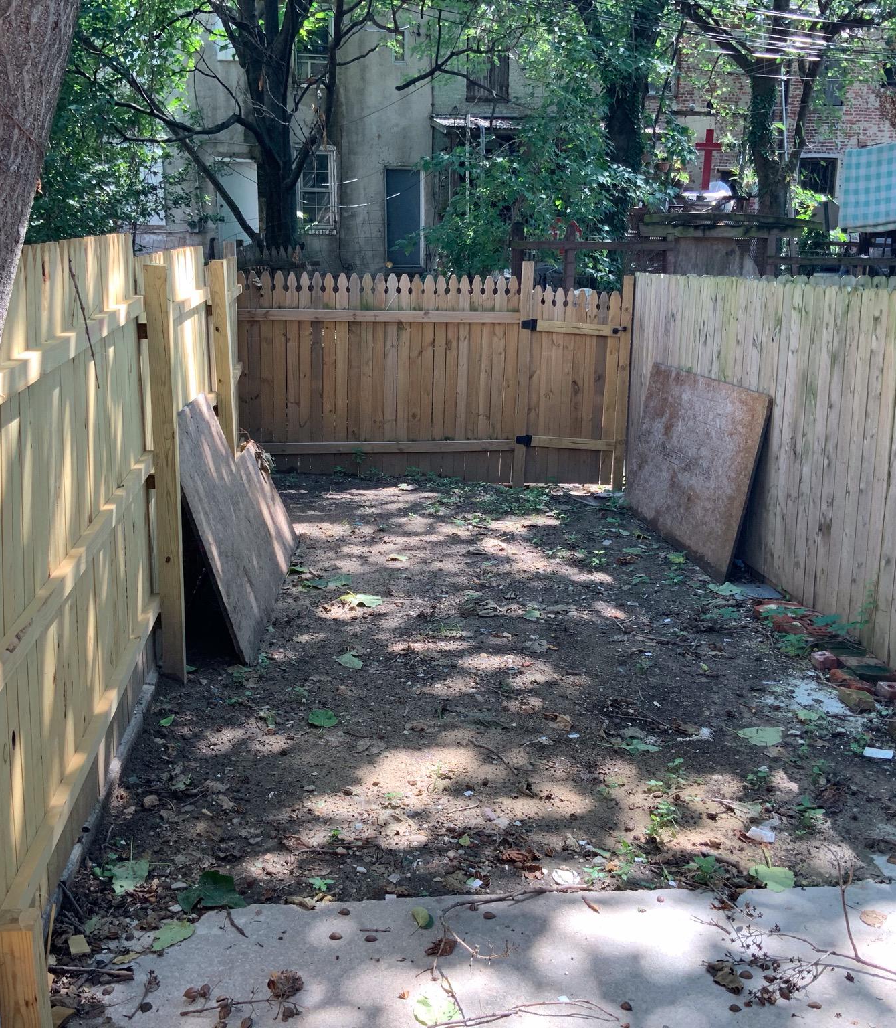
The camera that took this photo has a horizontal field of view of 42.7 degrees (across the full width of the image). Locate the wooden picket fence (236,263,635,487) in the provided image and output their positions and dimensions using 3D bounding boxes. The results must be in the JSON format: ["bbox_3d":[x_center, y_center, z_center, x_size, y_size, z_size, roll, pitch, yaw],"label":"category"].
[{"bbox_3d":[-0.083,-1.132,9.409,3.215,1.800,0.140,-1,12,-6],"label":"wooden picket fence"}]

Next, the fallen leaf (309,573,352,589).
[{"bbox_3d":[-0.656,0.375,6.395,0.235,0.050,0.190,1,12,0],"label":"fallen leaf"}]

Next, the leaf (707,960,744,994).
[{"bbox_3d":[0.696,1.160,2.878,0.060,0.028,0.110,-5,13,-23],"label":"leaf"}]

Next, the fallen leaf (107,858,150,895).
[{"bbox_3d":[-0.964,1.099,3.475,0.115,0.030,0.145,0,12,-6],"label":"fallen leaf"}]

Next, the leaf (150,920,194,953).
[{"bbox_3d":[-0.761,1.171,3.182,0.080,0.020,0.145,12,17,42],"label":"leaf"}]

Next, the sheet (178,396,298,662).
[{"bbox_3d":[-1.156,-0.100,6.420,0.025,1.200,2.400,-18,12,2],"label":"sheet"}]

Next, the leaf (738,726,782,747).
[{"bbox_3d":[1.194,0.851,4.392,0.178,0.020,0.165,1,12,0],"label":"leaf"}]

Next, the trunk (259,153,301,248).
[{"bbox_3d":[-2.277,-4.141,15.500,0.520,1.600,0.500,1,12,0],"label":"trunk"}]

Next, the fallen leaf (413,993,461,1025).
[{"bbox_3d":[-0.026,1.246,2.886,0.115,0.020,0.115,0,12,-3],"label":"fallen leaf"}]

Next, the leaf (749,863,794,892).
[{"bbox_3d":[0.996,1.117,3.529,0.115,0.030,0.130,-3,13,-17],"label":"leaf"}]

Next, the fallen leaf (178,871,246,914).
[{"bbox_3d":[-0.665,1.060,3.225,0.190,0.045,0.160,1,12,0],"label":"fallen leaf"}]

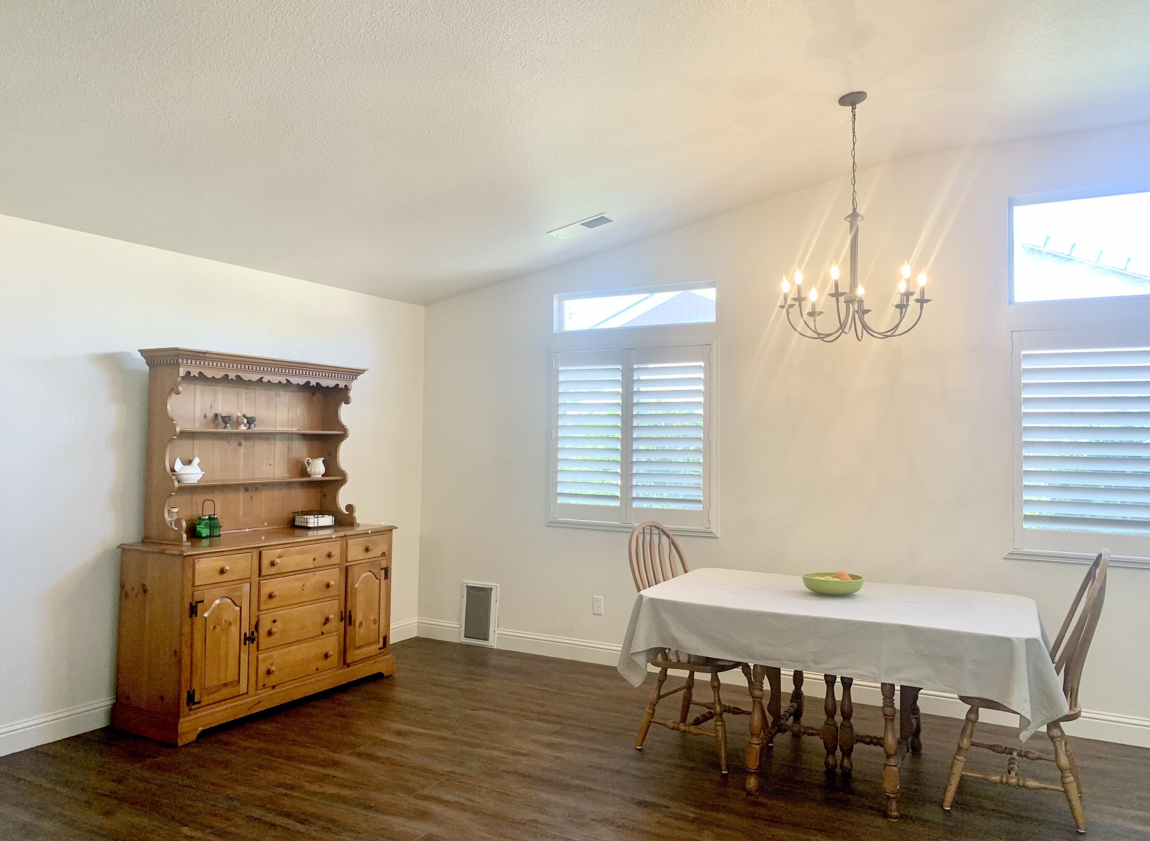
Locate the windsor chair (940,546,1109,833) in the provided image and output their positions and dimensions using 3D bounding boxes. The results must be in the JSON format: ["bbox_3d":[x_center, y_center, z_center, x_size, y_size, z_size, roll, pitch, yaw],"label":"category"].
[{"bbox_3d":[1.810,1.018,3.487,0.570,1.040,0.470,0,-2,29],"label":"windsor chair"}]

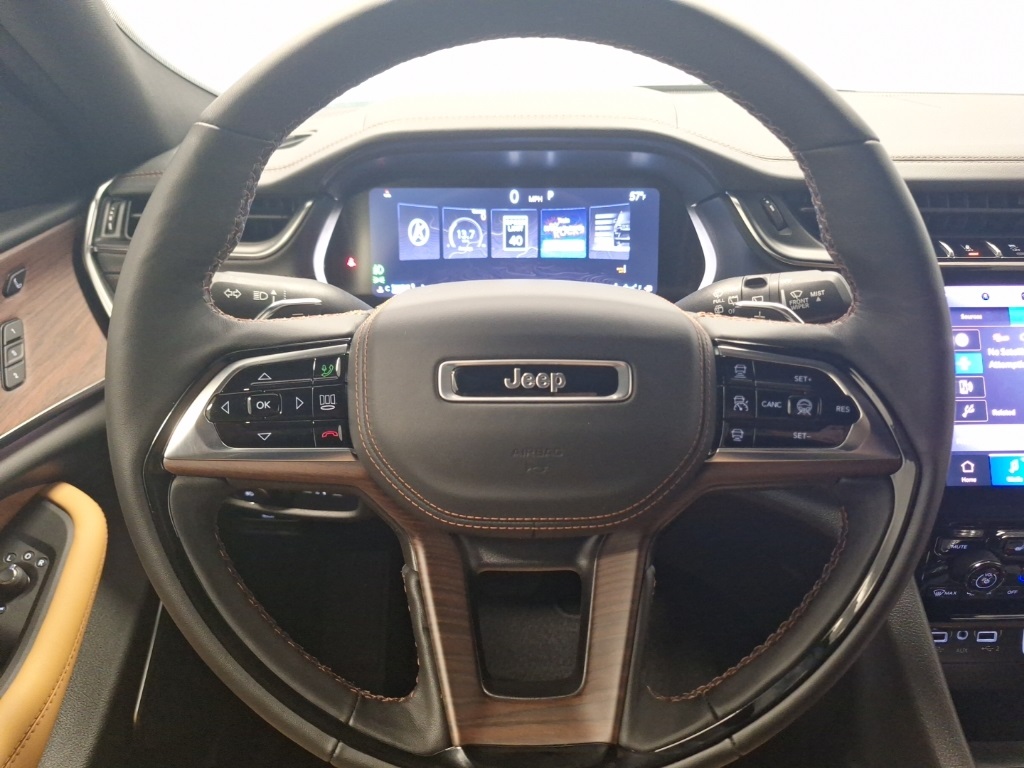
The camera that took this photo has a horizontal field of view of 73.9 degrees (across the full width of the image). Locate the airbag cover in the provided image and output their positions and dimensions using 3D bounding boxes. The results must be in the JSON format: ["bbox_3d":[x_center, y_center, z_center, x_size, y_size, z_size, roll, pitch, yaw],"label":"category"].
[{"bbox_3d":[0.010,0.011,0.326,0.174,0.122,0.050,0,5,1],"label":"airbag cover"}]

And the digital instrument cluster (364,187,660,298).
[{"bbox_3d":[0.002,-0.120,0.578,0.245,0.092,0.020,0,7,0],"label":"digital instrument cluster"}]

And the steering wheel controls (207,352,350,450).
[{"bbox_3d":[-0.114,0.009,0.333,0.071,0.048,0.020,0,-5,-4],"label":"steering wheel controls"}]

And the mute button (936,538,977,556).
[{"bbox_3d":[0.305,0.112,0.468,0.029,0.014,0.010,0,-12,0],"label":"mute button"}]

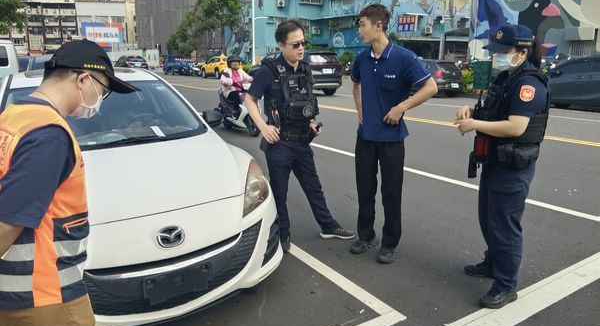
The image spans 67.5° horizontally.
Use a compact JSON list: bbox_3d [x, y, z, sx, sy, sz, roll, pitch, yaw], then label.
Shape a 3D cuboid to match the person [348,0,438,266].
[{"bbox_3d":[0.608,-0.184,3.295,0.600,1.800,0.380,6,15,27],"label":"person"}]

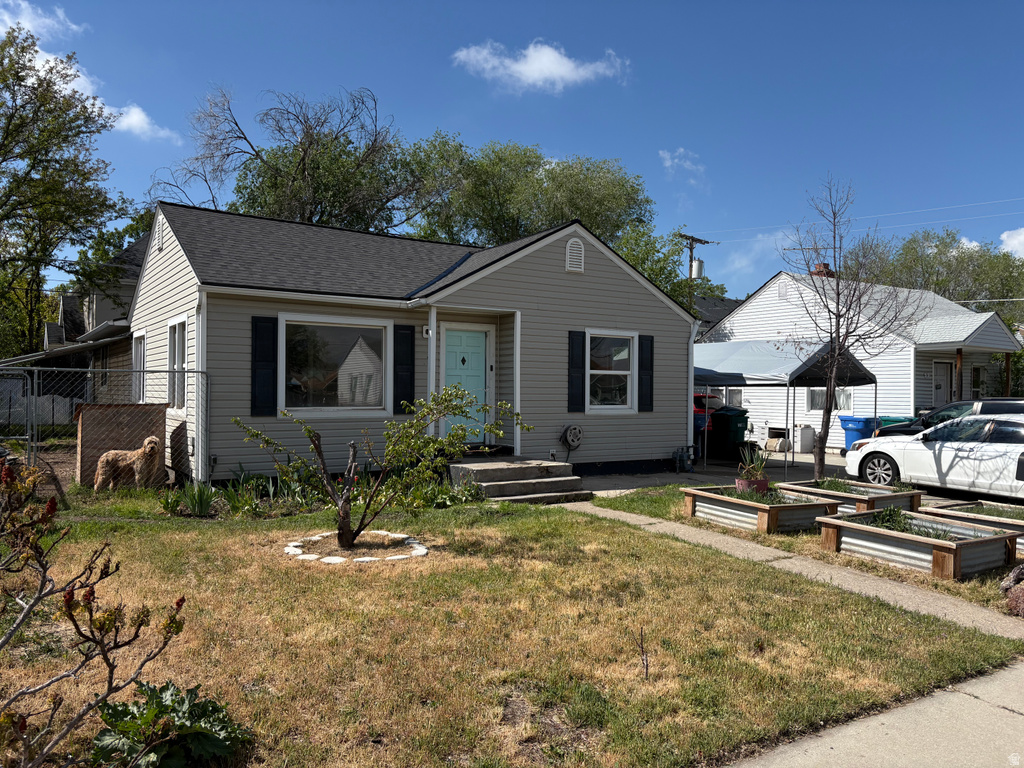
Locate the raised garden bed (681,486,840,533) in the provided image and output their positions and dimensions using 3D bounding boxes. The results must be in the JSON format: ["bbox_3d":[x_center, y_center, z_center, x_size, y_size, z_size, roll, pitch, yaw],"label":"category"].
[{"bbox_3d":[3.184,1.611,9.951,1.222,0.351,1.574,1,0,-28],"label":"raised garden bed"}]

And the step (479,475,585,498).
[{"bbox_3d":[0.309,1.605,12.097,1.780,0.175,0.400,1,0,-33],"label":"step"}]

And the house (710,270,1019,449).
[{"bbox_3d":[11.680,-0.687,24.582,8.400,5.350,9.700,1,0,-33],"label":"house"}]

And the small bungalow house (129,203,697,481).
[{"bbox_3d":[-2.540,-0.825,16.745,9.539,4.920,8.615,1,0,-33],"label":"small bungalow house"}]

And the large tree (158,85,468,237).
[{"bbox_3d":[-7.409,-4.514,28.000,11.200,12.500,10.200,1,0,-14],"label":"large tree"}]

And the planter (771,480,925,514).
[{"bbox_3d":[4.700,1.629,10.738,1.227,0.347,1.496,1,0,-30],"label":"planter"}]

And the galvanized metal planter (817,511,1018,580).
[{"bbox_3d":[4.105,1.607,7.842,1.143,0.344,1.480,1,0,-31],"label":"galvanized metal planter"}]

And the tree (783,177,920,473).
[{"bbox_3d":[5.722,-0.850,13.000,2.400,5.360,2.400,0,0,24],"label":"tree"}]

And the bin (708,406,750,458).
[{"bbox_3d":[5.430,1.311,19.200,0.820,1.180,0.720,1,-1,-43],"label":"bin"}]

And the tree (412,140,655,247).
[{"bbox_3d":[0.923,-4.269,33.000,10.400,12.400,9.600,0,0,0],"label":"tree"}]

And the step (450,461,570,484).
[{"bbox_3d":[-0.035,1.436,12.710,1.780,0.210,1.000,1,0,-33],"label":"step"}]

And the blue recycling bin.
[{"bbox_3d":[9.030,1.402,19.900,0.720,1.100,0.860,1,0,-33],"label":"blue recycling bin"}]

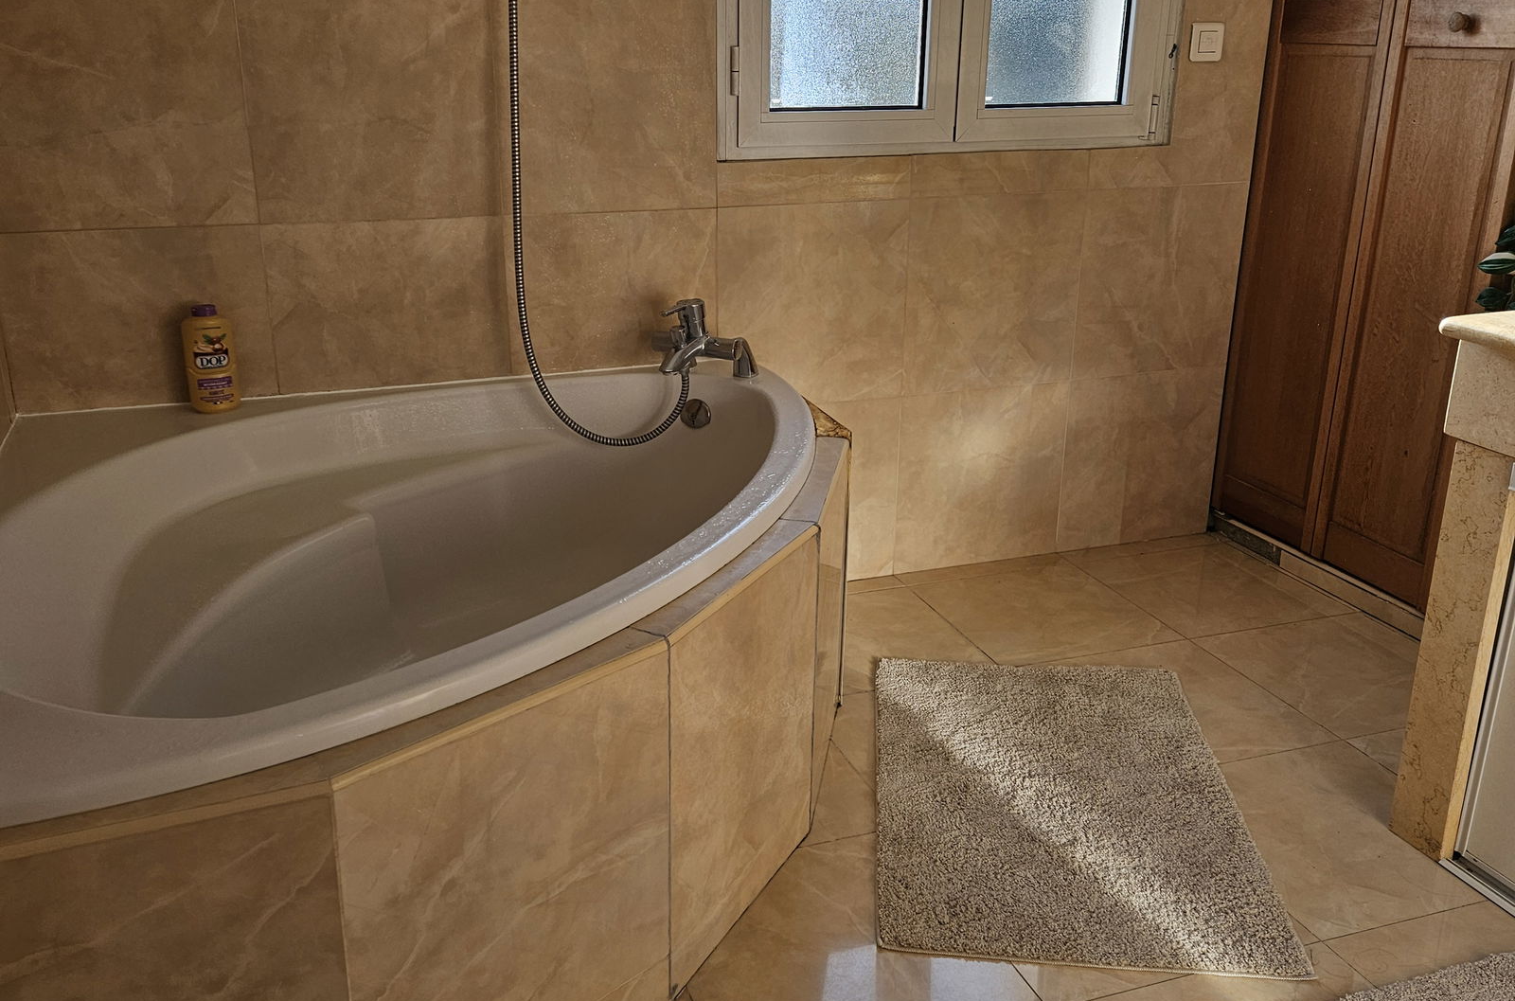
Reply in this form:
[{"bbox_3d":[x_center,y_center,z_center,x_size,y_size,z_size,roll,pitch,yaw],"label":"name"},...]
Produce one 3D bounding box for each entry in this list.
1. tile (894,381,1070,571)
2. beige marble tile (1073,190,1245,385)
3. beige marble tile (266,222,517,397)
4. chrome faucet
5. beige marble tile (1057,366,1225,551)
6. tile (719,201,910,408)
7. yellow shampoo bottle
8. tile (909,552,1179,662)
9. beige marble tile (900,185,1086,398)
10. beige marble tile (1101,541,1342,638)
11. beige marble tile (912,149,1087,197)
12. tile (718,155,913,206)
[{"bbox_3d":[0.508,-0.051,3.048,0.420,0.421,0.012,-7,21,-19],"label":"tile"},{"bbox_3d":[0.941,-0.511,3.151,0.444,0.439,0.015,-7,20,-18],"label":"beige marble tile"},{"bbox_3d":[-0.676,-0.364,2.487,0.420,0.313,0.012,-7,21,-19],"label":"beige marble tile"},{"bbox_3d":[-0.118,-0.303,2.567,0.197,0.150,0.155,9,21,24],"label":"chrome faucet"},{"bbox_3d":[0.936,-0.100,3.291,0.435,0.433,0.015,-7,20,-18],"label":"beige marble tile"},{"bbox_3d":[0.114,-0.403,2.773,0.420,0.423,0.012,-7,21,-19],"label":"tile"},{"bbox_3d":[-0.953,-0.247,2.343,0.080,0.188,0.050,-7,21,-19],"label":"yellow shampoo bottle"},{"bbox_3d":[0.614,0.240,2.992,0.435,0.015,0.505,-7,20,-18],"label":"tile"},{"bbox_3d":[0.527,-0.464,3.012,0.435,0.439,0.015,-7,20,-18],"label":"beige marble tile"},{"bbox_3d":[1.008,0.197,3.002,0.432,0.012,0.433,-7,21,-19],"label":"beige marble tile"},{"bbox_3d":[0.527,-0.715,2.925,0.435,0.093,0.015,-7,20,-18],"label":"beige marble tile"},{"bbox_3d":[0.117,-0.668,2.789,0.435,0.091,0.015,-7,20,-18],"label":"tile"}]

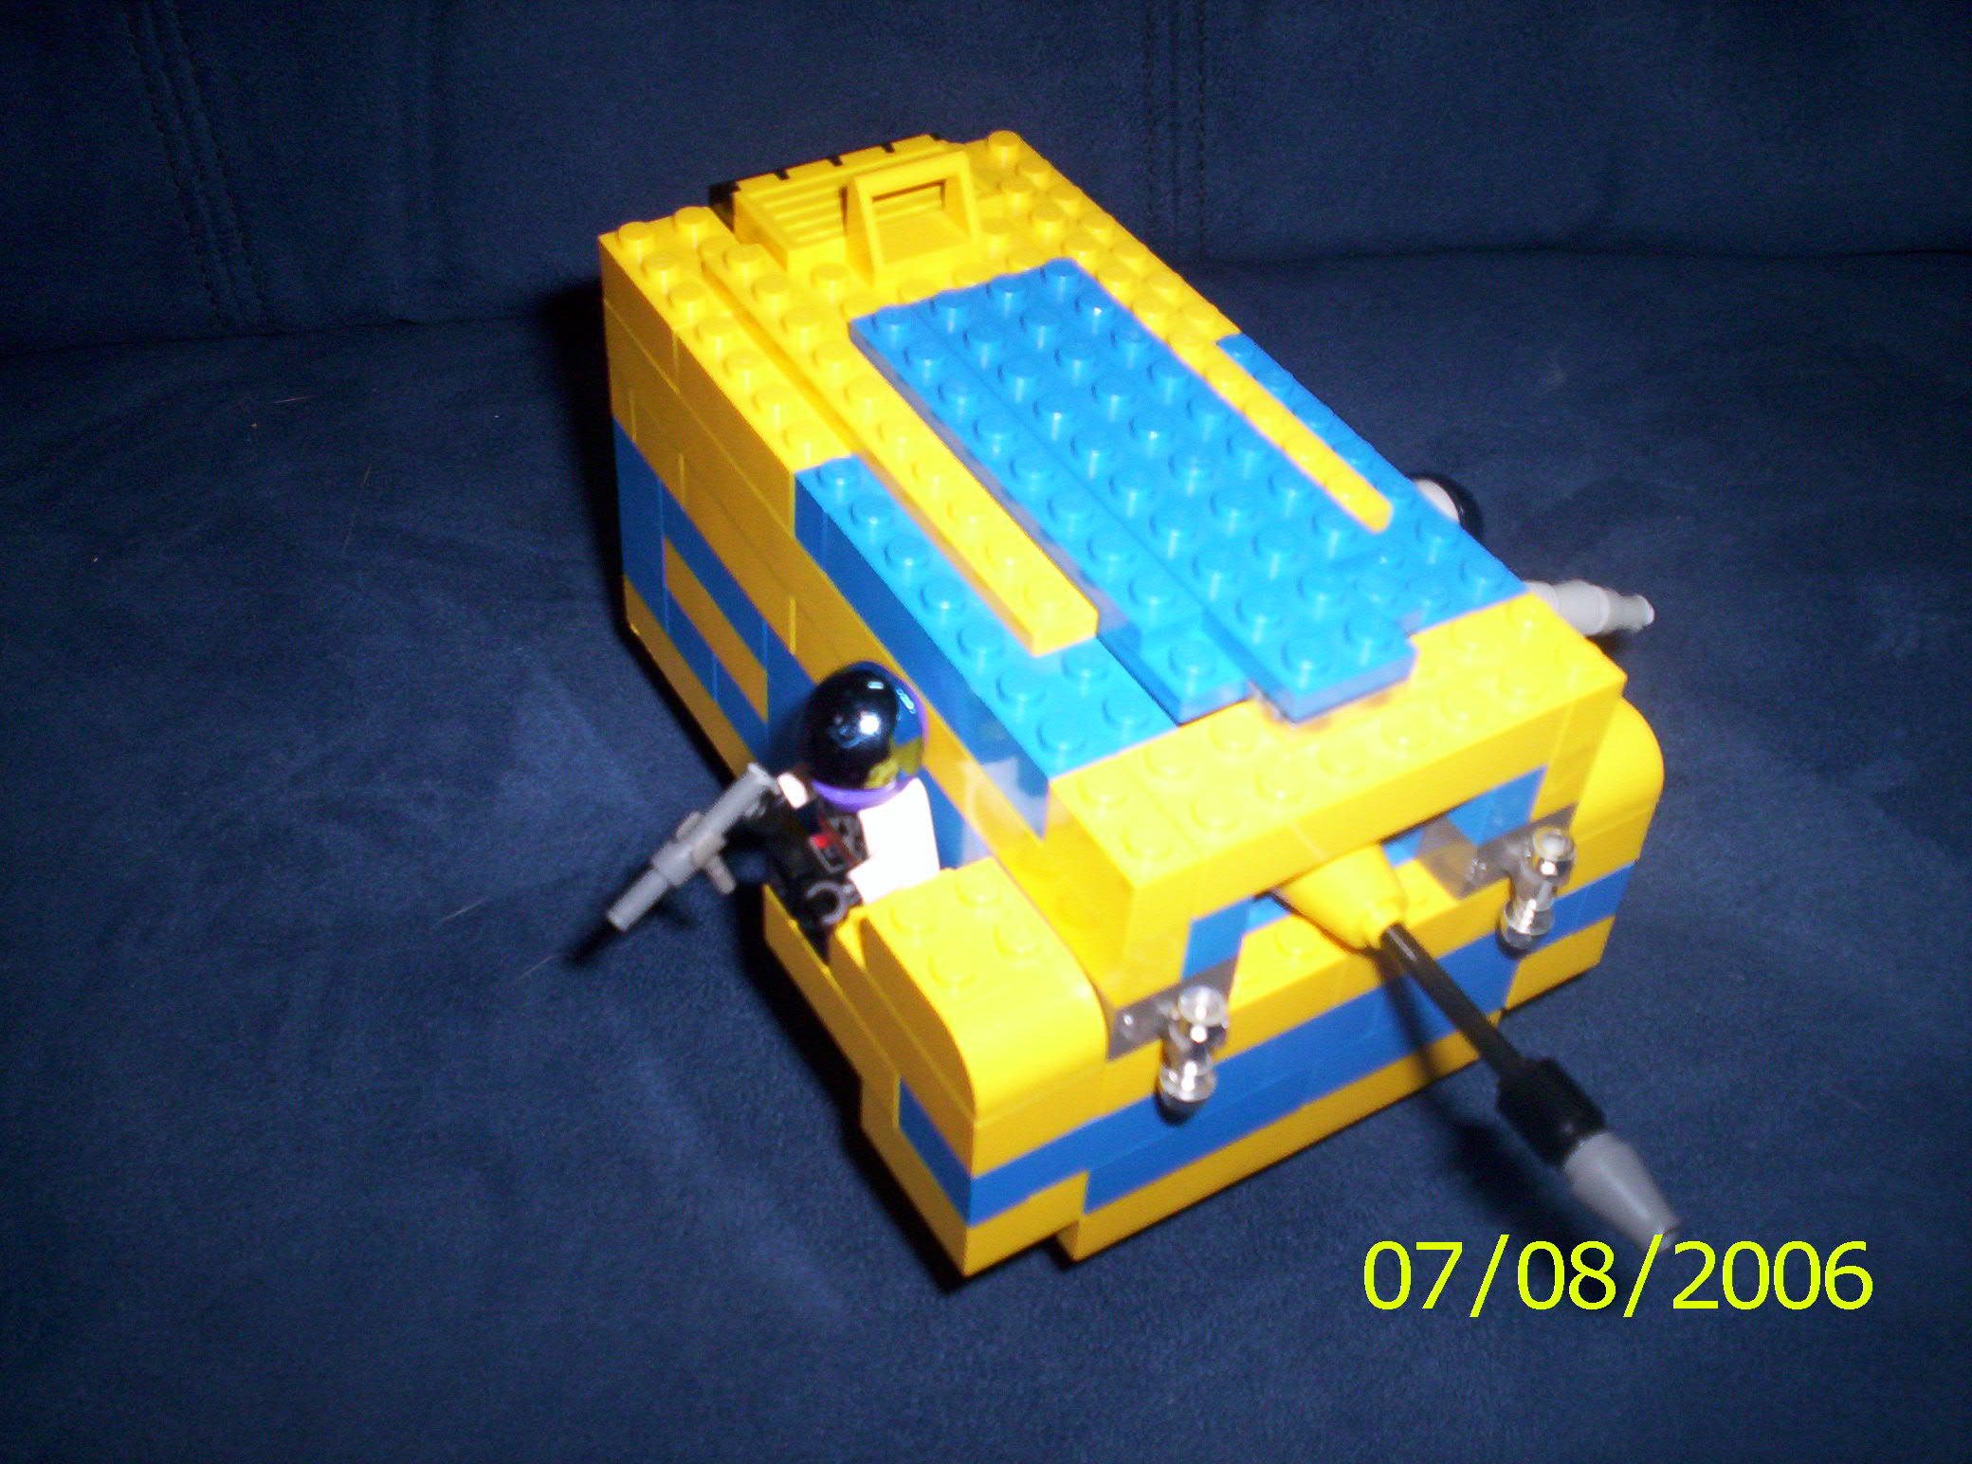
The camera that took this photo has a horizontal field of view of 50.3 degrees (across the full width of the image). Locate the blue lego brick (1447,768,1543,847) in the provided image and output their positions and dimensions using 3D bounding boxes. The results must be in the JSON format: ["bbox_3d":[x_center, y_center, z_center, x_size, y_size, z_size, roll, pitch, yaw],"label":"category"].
[{"bbox_3d":[0.056,0.005,0.236,0.008,0.010,0.010,-21,50,-24],"label":"blue lego brick"}]

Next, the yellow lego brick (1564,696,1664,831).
[{"bbox_3d":[0.069,0.001,0.254,0.016,0.011,0.024,-21,50,-24],"label":"yellow lego brick"}]

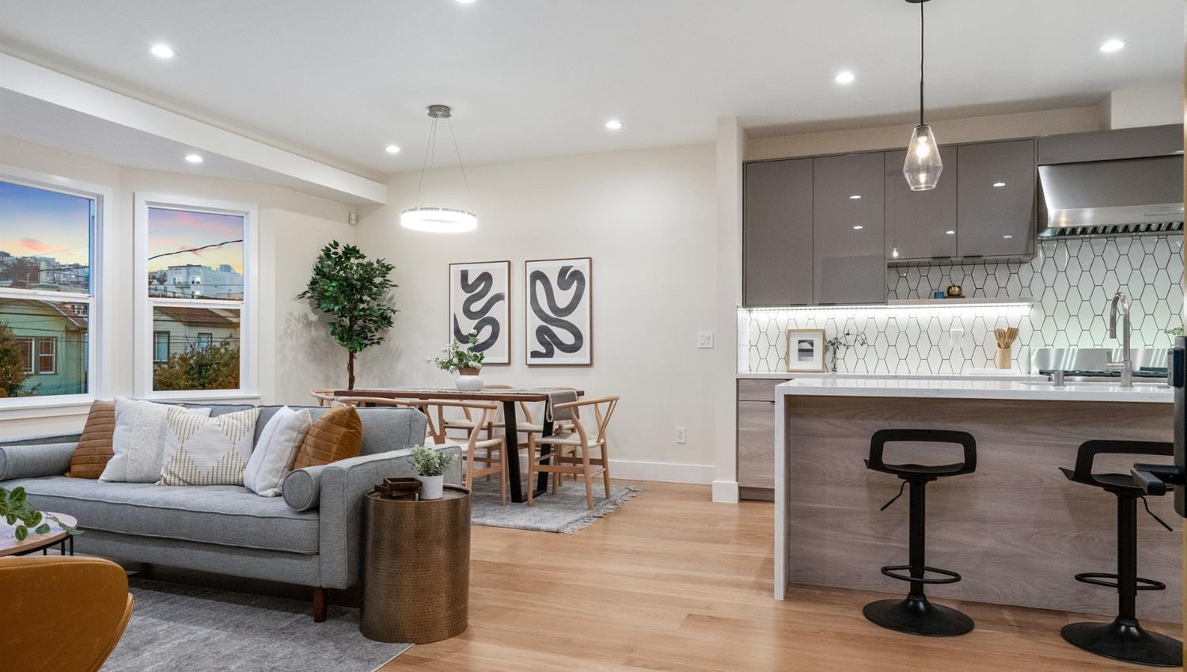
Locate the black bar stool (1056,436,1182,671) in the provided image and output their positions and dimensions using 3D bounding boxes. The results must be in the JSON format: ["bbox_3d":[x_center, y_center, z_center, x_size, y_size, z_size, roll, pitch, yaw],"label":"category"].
[{"bbox_3d":[1.966,0.744,2.670,0.430,0.765,0.420,0,-1,17],"label":"black bar stool"}]

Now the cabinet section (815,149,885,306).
[{"bbox_3d":[1.847,-0.742,5.247,0.485,1.057,0.365,0,-1,20],"label":"cabinet section"}]

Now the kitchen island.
[{"bbox_3d":[2.031,0.676,3.120,2.350,0.919,0.825,0,-1,19],"label":"kitchen island"}]

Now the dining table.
[{"bbox_3d":[-0.962,0.780,5.377,1.645,0.758,0.832,0,-1,18],"label":"dining table"}]

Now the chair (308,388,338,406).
[{"bbox_3d":[-1.878,0.790,5.632,0.570,0.746,0.540,0,-1,19],"label":"chair"}]

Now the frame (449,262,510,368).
[{"bbox_3d":[-1.024,-0.190,6.463,0.625,0.930,0.030,0,-1,19],"label":"frame"}]

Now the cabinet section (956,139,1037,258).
[{"bbox_3d":[2.715,-0.892,4.941,0.467,0.765,0.365,0,-1,20],"label":"cabinet section"}]

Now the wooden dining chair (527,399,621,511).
[{"bbox_3d":[-0.117,0.781,5.020,0.570,0.746,0.540,0,-1,17],"label":"wooden dining chair"}]

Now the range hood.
[{"bbox_3d":[3.351,-0.963,4.519,1.050,0.610,0.610,0,-1,19],"label":"range hood"}]

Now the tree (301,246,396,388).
[{"bbox_3d":[-2.122,0.194,6.286,0.843,1.984,0.843,0,-1,19],"label":"tree"}]

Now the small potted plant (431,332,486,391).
[{"bbox_3d":[-0.996,0.187,5.361,0.430,0.425,0.360,0,-1,-8],"label":"small potted plant"}]

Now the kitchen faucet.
[{"bbox_3d":[2.249,0.015,3.154,0.115,0.404,0.245,0,-1,19],"label":"kitchen faucet"}]

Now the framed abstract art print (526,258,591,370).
[{"bbox_3d":[-0.308,-0.196,6.210,0.625,0.930,0.030,0,-1,19],"label":"framed abstract art print"}]

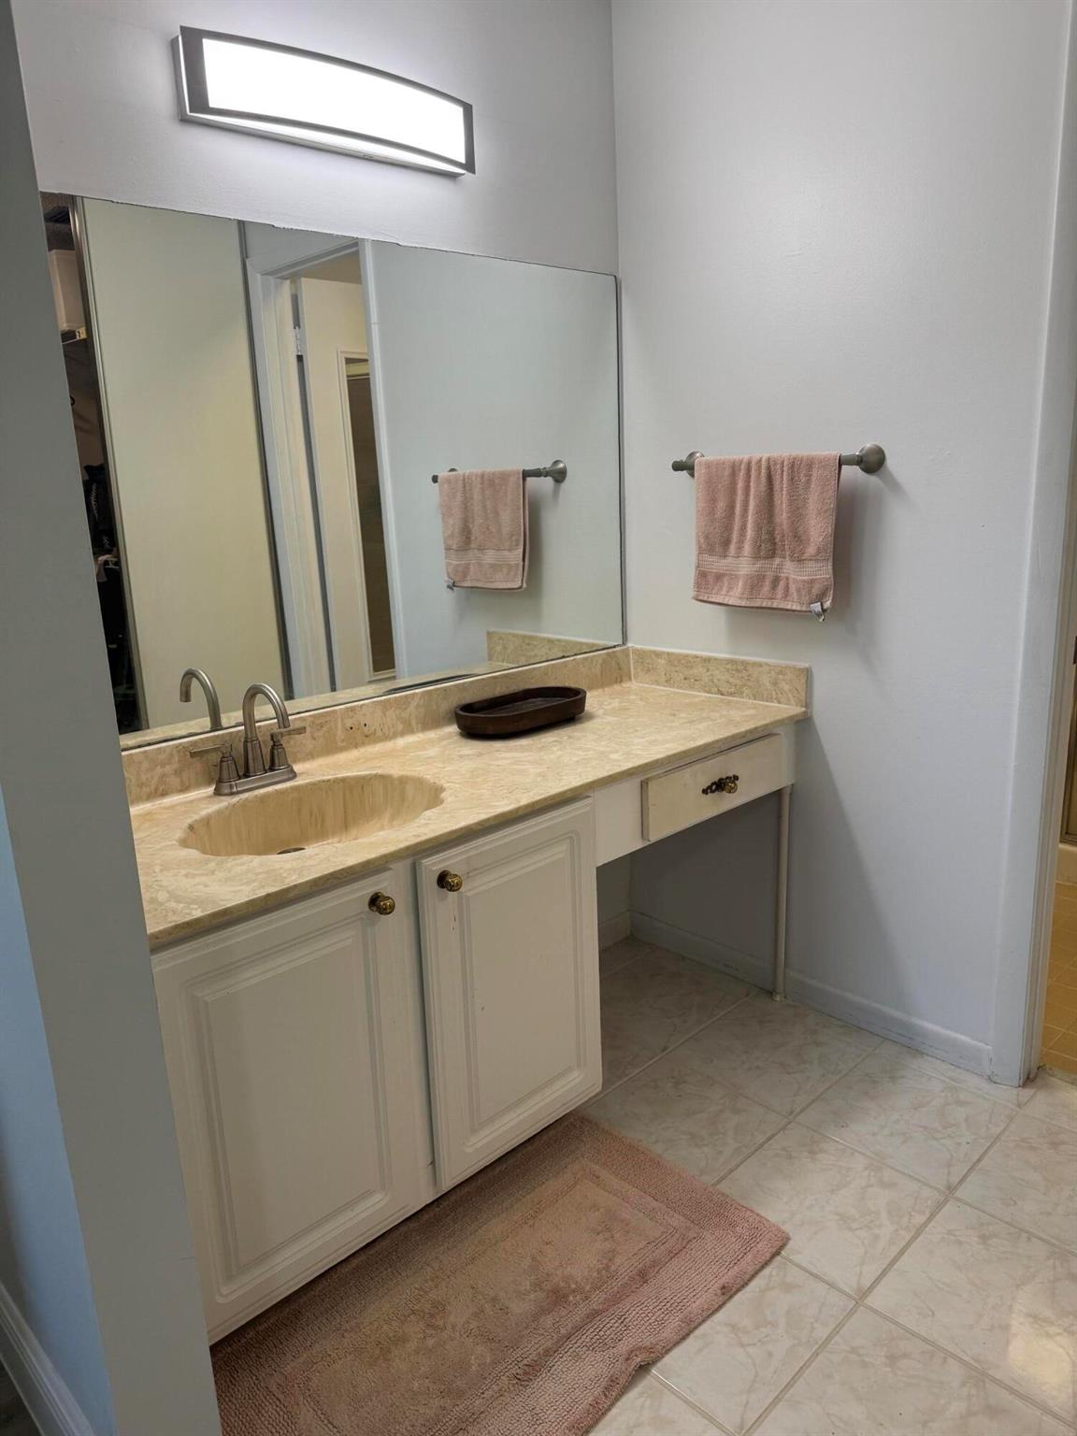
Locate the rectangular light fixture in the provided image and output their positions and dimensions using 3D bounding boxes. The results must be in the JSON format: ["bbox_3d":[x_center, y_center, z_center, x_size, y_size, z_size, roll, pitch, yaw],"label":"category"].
[{"bbox_3d":[-0.361,-1.134,1.854,0.630,0.133,0.095,-15,18,-42],"label":"rectangular light fixture"}]

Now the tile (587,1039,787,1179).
[{"bbox_3d":[0.289,0.841,2.071,0.330,0.010,0.330,-15,18,-42],"label":"tile"}]

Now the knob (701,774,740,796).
[{"bbox_3d":[0.407,0.148,2.138,0.128,0.033,0.037,-15,19,-41],"label":"knob"}]

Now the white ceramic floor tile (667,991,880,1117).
[{"bbox_3d":[0.538,0.773,2.300,0.348,0.010,0.330,-15,19,-41],"label":"white ceramic floor tile"}]

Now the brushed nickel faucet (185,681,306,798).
[{"bbox_3d":[-0.508,0.040,1.848,0.238,0.196,0.174,-15,19,-41],"label":"brushed nickel faucet"}]

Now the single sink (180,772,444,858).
[{"bbox_3d":[-0.385,0.222,1.767,0.475,0.126,0.360,-15,18,-42],"label":"single sink"}]

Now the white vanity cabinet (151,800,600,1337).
[{"bbox_3d":[-0.392,0.538,1.863,0.905,0.738,0.557,-15,19,-41],"label":"white vanity cabinet"}]

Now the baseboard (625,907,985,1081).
[{"bbox_3d":[0.621,0.670,2.523,0.014,0.075,1.037,-15,19,-41],"label":"baseboard"}]

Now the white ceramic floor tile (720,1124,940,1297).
[{"bbox_3d":[0.520,0.888,1.838,0.330,0.010,0.330,-15,18,-42],"label":"white ceramic floor tile"}]

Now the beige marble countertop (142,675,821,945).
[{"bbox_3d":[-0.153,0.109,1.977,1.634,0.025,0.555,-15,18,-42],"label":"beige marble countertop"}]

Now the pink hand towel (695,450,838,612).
[{"bbox_3d":[0.505,-0.420,2.241,0.053,0.341,0.383,-15,19,-41],"label":"pink hand towel"}]

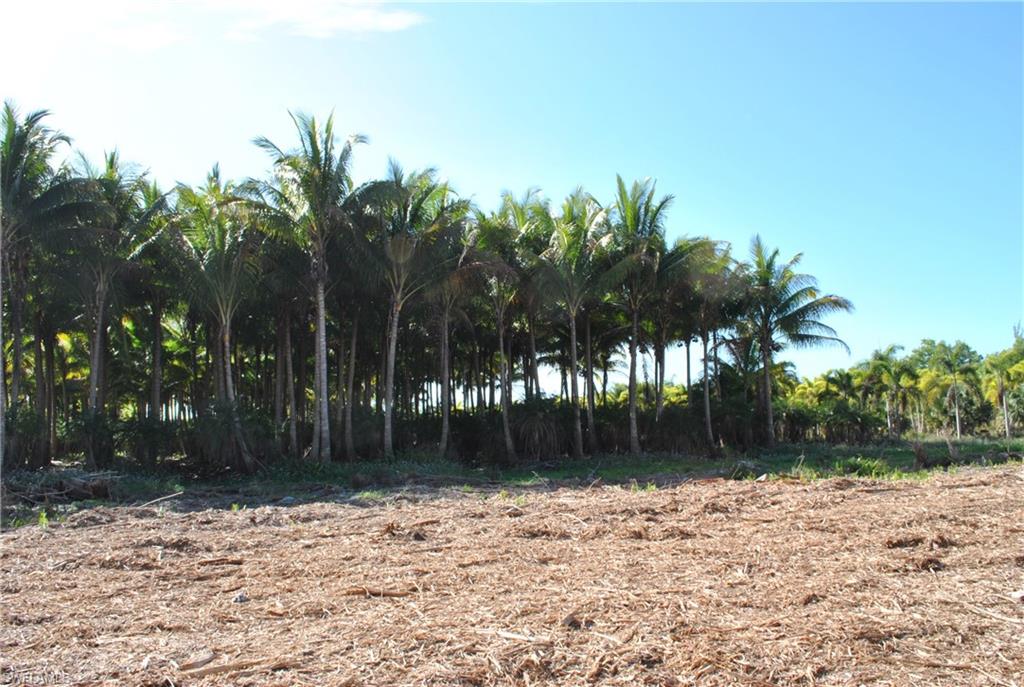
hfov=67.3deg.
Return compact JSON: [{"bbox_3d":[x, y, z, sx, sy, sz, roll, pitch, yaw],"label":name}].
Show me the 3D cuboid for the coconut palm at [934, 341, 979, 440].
[{"bbox_3d":[28.472,2.960,49.283,2.800,6.330,2.800,0,-5,0],"label":"coconut palm"}]

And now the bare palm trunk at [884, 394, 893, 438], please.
[{"bbox_3d":[24.528,4.720,50.125,0.320,2.790,0.300,0,-5,0],"label":"bare palm trunk"}]

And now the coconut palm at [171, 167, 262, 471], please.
[{"bbox_3d":[-9.351,-0.847,24.431,2.900,9.660,2.900,0,-5,0],"label":"coconut palm"}]

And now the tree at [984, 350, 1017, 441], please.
[{"bbox_3d":[31.657,3.218,49.759,2.300,5.810,2.400,0,-5,0],"label":"tree"}]

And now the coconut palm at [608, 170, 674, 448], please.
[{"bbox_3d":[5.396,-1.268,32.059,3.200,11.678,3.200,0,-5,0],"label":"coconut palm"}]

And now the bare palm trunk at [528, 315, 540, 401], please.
[{"bbox_3d":[1.109,1.767,36.303,0.500,6.322,0.360,0,-5,0],"label":"bare palm trunk"}]

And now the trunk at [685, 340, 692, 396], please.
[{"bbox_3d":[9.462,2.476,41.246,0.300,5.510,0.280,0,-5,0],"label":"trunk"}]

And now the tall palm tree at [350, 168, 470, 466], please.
[{"bbox_3d":[-3.860,-1.413,29.553,4.532,11.548,4.532,0,-5,0],"label":"tall palm tree"}]

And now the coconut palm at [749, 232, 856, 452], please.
[{"bbox_3d":[14.579,-0.223,39.017,5.375,10.804,5.375,0,-5,0],"label":"coconut palm"}]

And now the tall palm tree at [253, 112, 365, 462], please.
[{"bbox_3d":[-7.302,-2.148,27.608,4.019,12.706,4.019,0,-5,0],"label":"tall palm tree"}]

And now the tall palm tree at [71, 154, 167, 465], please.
[{"bbox_3d":[-13.025,-1.221,25.468,3.100,10.480,3.100,0,-5,0],"label":"tall palm tree"}]

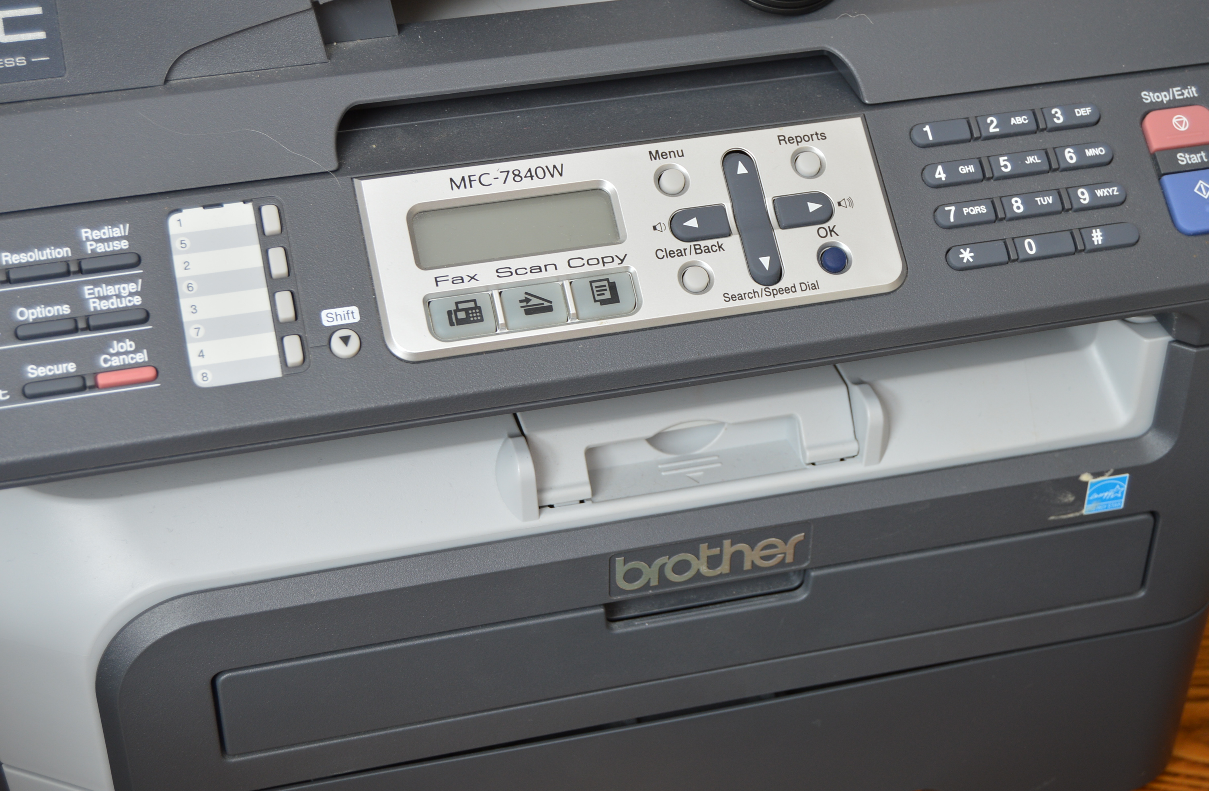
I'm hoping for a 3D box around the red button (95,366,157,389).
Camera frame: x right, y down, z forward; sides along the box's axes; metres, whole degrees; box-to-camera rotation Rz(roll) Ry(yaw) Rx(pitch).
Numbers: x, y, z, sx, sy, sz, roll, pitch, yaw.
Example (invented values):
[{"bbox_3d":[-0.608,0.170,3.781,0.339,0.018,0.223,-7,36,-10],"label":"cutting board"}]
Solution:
[{"bbox_3d":[-0.127,-0.004,0.538,0.016,0.004,0.004,-8,70,-12],"label":"red button"}]

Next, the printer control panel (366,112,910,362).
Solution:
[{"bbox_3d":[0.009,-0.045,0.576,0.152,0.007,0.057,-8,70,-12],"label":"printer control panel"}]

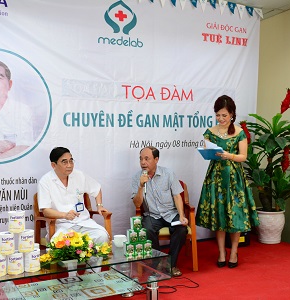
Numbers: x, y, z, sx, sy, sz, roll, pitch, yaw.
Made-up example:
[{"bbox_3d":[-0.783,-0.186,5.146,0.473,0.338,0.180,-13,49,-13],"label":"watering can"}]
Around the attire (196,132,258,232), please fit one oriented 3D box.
[{"bbox_3d":[0.856,0.284,4.309,0.640,1.000,0.560,-1,0,14],"label":"attire"}]

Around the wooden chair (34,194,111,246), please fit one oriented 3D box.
[{"bbox_3d":[-0.701,0.773,4.058,0.580,0.860,0.620,-1,0,-28],"label":"wooden chair"}]

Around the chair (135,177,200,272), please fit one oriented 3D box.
[{"bbox_3d":[0.214,0.757,4.428,0.580,0.860,0.620,-1,0,0],"label":"chair"}]

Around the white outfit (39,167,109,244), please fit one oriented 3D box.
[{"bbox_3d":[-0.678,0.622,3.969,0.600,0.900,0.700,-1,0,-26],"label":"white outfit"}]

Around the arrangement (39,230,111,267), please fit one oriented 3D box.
[{"bbox_3d":[-0.478,0.656,2.898,0.480,0.205,0.280,-1,0,-26],"label":"arrangement"}]

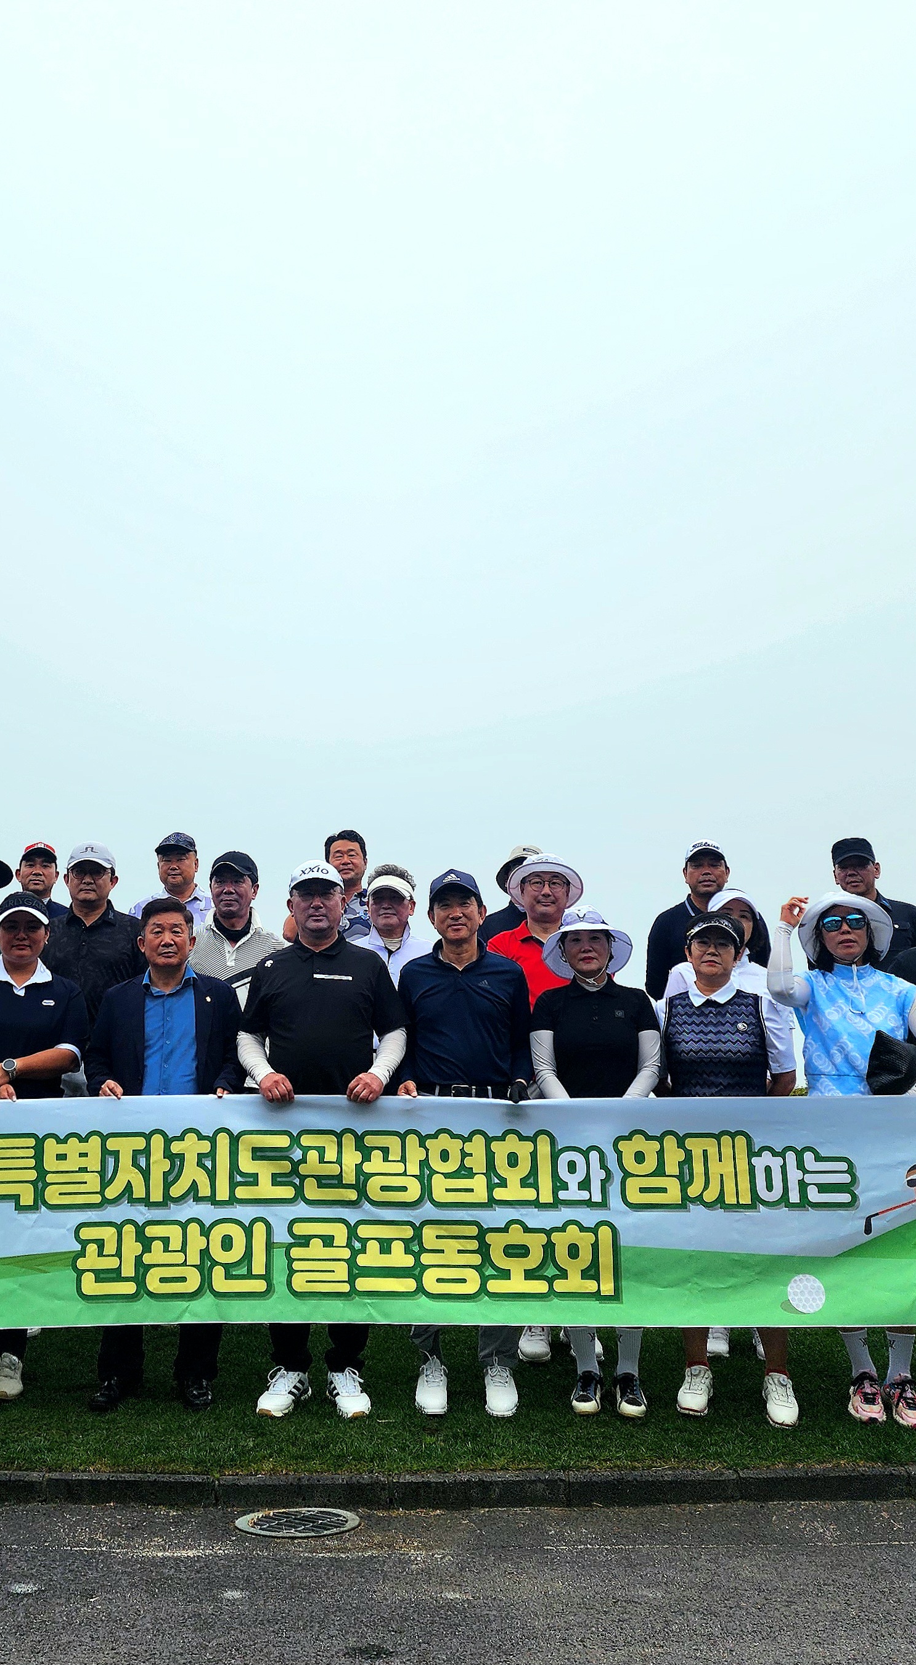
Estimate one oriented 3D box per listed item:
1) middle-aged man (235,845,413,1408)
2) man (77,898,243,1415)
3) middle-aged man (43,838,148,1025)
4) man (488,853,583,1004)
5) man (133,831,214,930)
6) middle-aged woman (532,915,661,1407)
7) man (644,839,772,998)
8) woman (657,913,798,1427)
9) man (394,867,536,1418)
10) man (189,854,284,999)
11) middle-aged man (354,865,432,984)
[{"bbox_3d":[-0.458,0.966,4.792,0.560,1.760,0.420,0,-9,-1],"label":"middle-aged man"},{"bbox_3d":[-1.030,1.068,5.126,0.560,1.707,0.330,1,-11,-6],"label":"man"},{"bbox_3d":[-1.439,0.918,5.613,0.570,1.798,0.340,1,-11,-6],"label":"middle-aged man"},{"bbox_3d":[0.316,0.962,5.390,0.560,1.798,0.340,-1,-11,3],"label":"man"},{"bbox_3d":[-1.296,0.879,6.553,0.540,1.788,0.320,0,-11,-3],"label":"man"},{"bbox_3d":[0.465,1.062,4.862,0.430,1.620,0.360,-1,-10,5],"label":"middle-aged woman"},{"bbox_3d":[0.959,0.915,5.625,0.500,1.800,0.340,-2,-10,8],"label":"man"},{"bbox_3d":[0.886,1.072,4.832,0.470,1.620,0.360,-2,-10,12],"label":"woman"},{"bbox_3d":[0.020,0.991,4.881,0.480,1.770,0.360,0,-9,0],"label":"man"},{"bbox_3d":[-0.826,0.948,5.317,0.520,1.780,0.360,-1,-10,2],"label":"man"},{"bbox_3d":[-0.257,0.994,5.697,0.540,1.757,0.320,0,-11,0],"label":"middle-aged man"}]

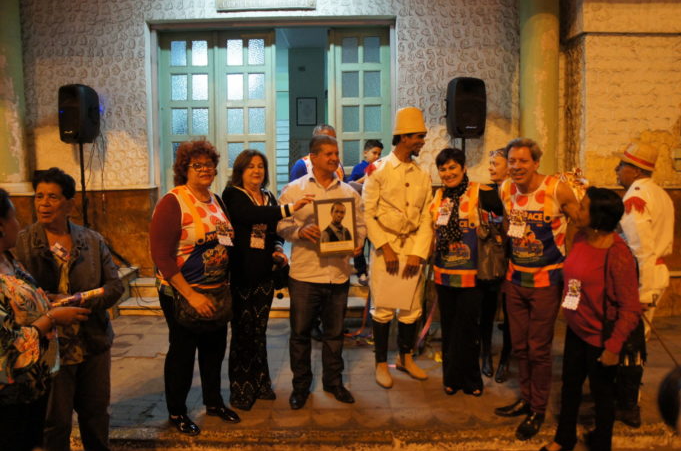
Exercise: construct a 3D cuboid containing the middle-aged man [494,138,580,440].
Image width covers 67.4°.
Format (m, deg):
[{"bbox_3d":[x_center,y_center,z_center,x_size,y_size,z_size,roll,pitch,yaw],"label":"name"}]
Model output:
[{"bbox_3d":[1.162,0.316,2.989,0.520,1.653,0.380,0,2,27],"label":"middle-aged man"}]

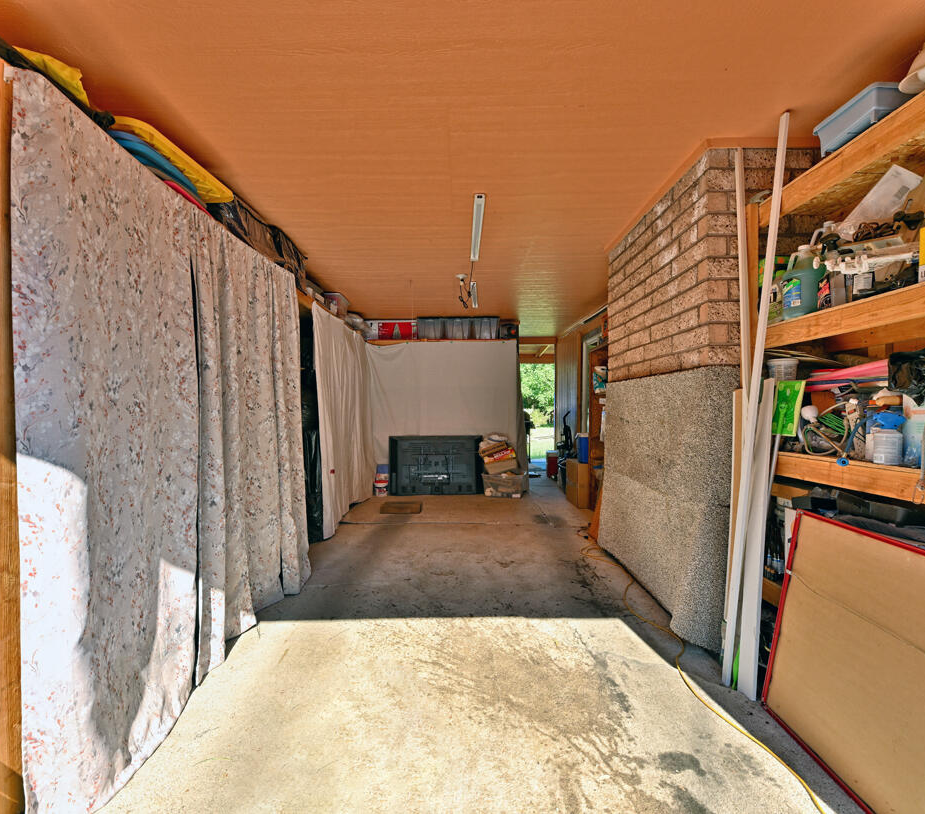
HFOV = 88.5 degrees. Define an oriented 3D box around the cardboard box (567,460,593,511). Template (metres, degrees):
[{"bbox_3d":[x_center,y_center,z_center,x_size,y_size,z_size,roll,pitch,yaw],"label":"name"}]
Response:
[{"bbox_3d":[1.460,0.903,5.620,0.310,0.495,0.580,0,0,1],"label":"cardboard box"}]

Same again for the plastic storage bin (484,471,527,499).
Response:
[{"bbox_3d":[0.553,1.008,6.160,0.540,0.285,0.420,0,0,13],"label":"plastic storage bin"}]

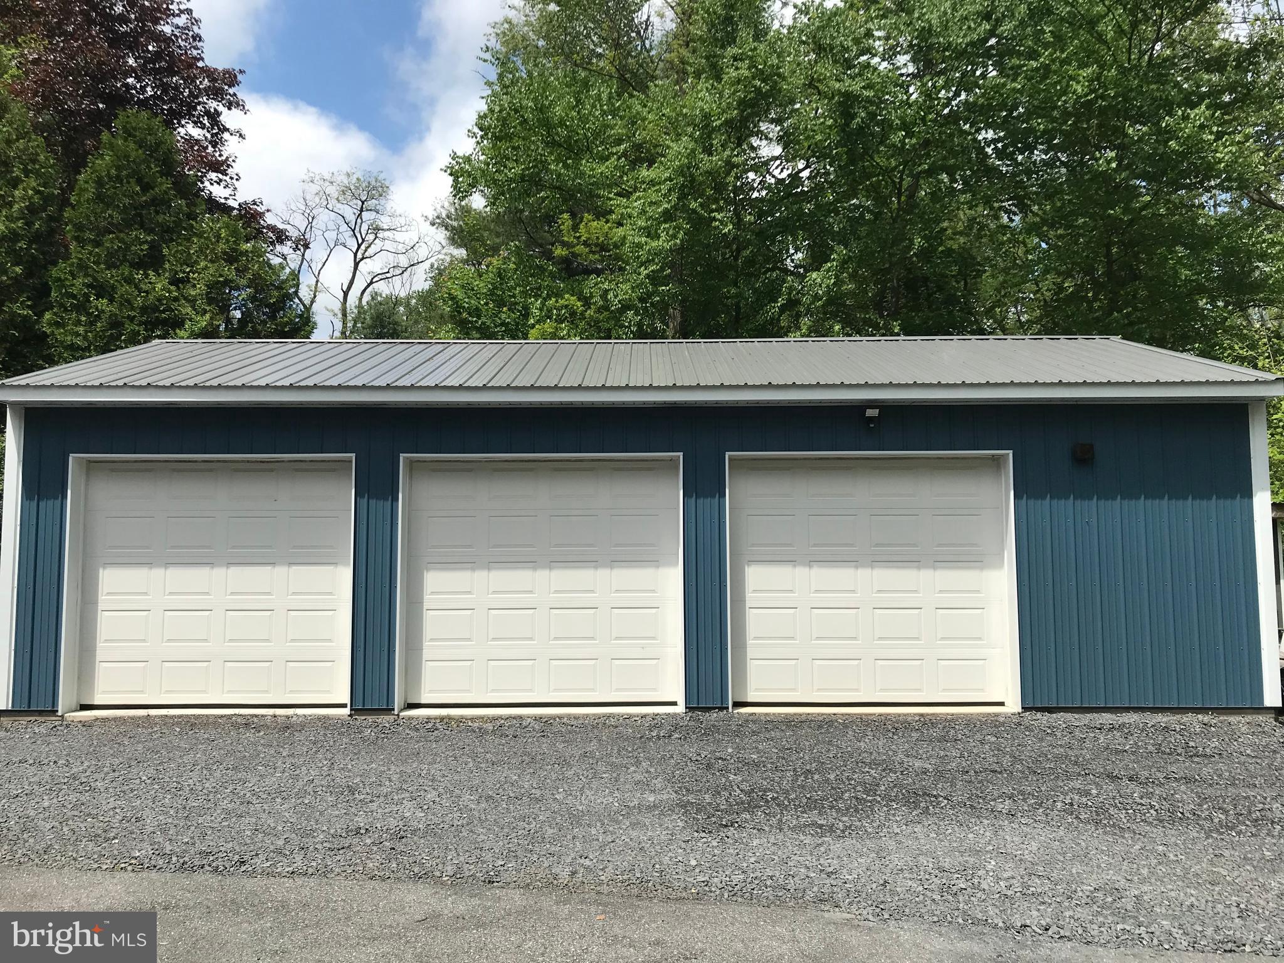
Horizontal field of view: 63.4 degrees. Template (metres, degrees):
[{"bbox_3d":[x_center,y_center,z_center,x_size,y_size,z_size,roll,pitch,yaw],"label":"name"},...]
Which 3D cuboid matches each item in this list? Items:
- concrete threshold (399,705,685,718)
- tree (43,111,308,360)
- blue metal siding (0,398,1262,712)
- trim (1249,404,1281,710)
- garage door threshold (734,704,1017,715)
[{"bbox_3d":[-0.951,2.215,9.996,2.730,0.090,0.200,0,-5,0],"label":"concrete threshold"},{"bbox_3d":[-9.214,-2.086,20.314,5.230,10.300,4.800,0,-5,0],"label":"tree"},{"bbox_3d":[-0.065,0.718,10.059,11.970,2.920,0.120,0,-5,0],"label":"blue metal siding"},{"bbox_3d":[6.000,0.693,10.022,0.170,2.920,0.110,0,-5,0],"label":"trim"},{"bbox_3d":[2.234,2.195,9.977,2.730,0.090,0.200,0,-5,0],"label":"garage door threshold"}]

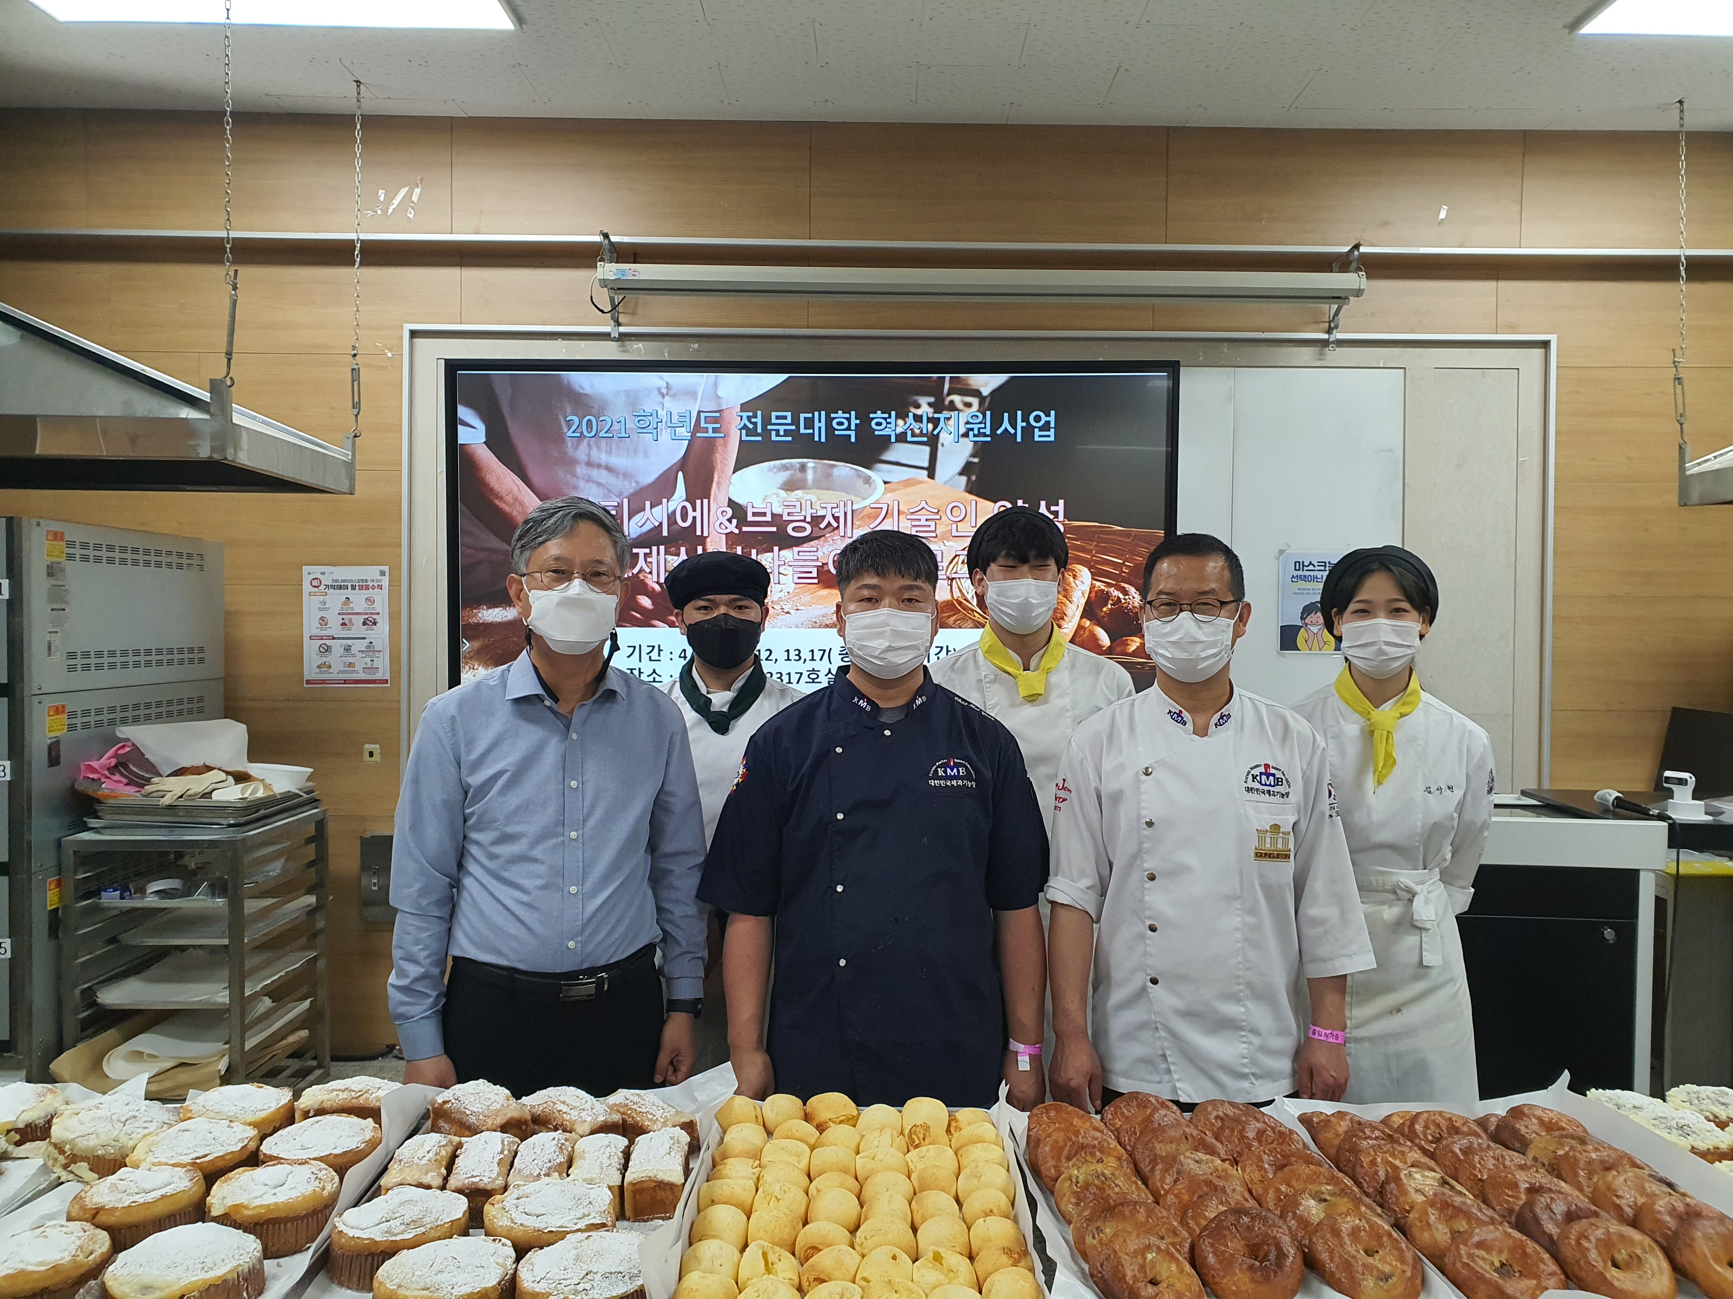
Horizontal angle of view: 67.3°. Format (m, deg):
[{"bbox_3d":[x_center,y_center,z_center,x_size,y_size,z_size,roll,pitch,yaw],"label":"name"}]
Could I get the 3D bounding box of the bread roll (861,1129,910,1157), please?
[{"bbox_3d":[0.025,0.651,1.691,0.062,0.051,0.062,1,1,0],"label":"bread roll"}]

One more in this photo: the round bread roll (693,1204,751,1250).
[{"bbox_3d":[-0.163,0.651,1.467,0.065,0.046,0.063,1,1,0],"label":"round bread roll"}]

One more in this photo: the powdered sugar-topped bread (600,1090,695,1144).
[{"bbox_3d":[-0.275,0.592,1.636,0.120,0.066,0.073,1,1,10],"label":"powdered sugar-topped bread"}]

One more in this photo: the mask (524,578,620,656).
[{"bbox_3d":[-0.444,-0.048,1.964,0.135,0.112,0.080,0,1,-19],"label":"mask"}]

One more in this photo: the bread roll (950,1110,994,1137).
[{"bbox_3d":[0.142,0.643,1.744,0.061,0.049,0.061,1,1,0],"label":"bread roll"}]

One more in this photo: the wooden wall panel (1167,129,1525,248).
[{"bbox_3d":[1.609,-1.548,4.370,1.200,0.400,0.020,0,1,-1],"label":"wooden wall panel"}]

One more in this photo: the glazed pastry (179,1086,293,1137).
[{"bbox_3d":[-0.833,0.631,1.720,0.138,0.063,0.135,1,1,0],"label":"glazed pastry"}]

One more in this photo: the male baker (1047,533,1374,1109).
[{"bbox_3d":[0.567,0.664,2.164,0.530,1.715,0.320,1,1,5],"label":"male baker"}]

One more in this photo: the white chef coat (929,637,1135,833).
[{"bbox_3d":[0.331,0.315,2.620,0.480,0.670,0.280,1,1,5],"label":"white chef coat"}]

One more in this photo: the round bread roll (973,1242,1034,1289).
[{"bbox_3d":[0.144,0.656,1.381,0.065,0.046,0.063,1,1,0],"label":"round bread roll"}]

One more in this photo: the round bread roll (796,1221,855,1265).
[{"bbox_3d":[-0.045,0.658,1.433,0.064,0.048,0.064,0,1,-1],"label":"round bread roll"}]

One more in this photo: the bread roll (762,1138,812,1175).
[{"bbox_3d":[-0.093,0.606,1.545,0.061,0.047,0.061,0,1,0],"label":"bread roll"}]

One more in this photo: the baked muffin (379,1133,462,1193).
[{"bbox_3d":[-0.526,0.636,1.550,0.070,0.061,0.140,0,1,-8],"label":"baked muffin"}]

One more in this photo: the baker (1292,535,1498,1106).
[{"bbox_3d":[0.966,0.651,2.447,0.440,1.686,0.310,1,1,12],"label":"baker"}]

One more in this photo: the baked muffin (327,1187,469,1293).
[{"bbox_3d":[-0.513,0.640,1.435,0.144,0.070,0.144,1,1,0],"label":"baked muffin"}]

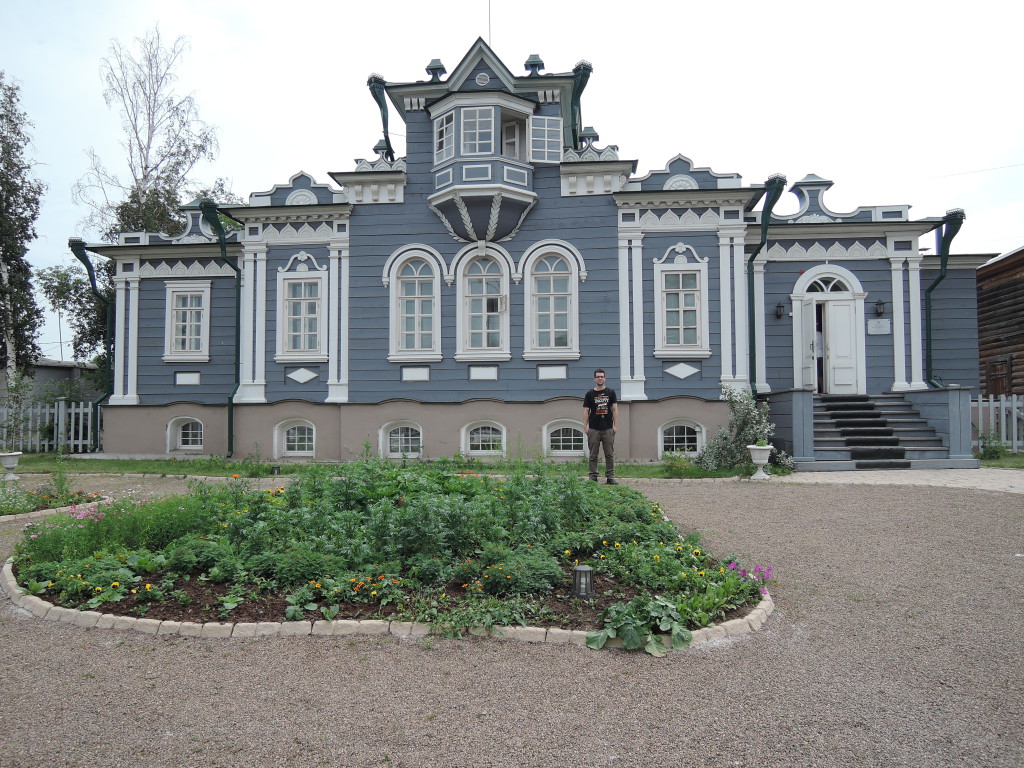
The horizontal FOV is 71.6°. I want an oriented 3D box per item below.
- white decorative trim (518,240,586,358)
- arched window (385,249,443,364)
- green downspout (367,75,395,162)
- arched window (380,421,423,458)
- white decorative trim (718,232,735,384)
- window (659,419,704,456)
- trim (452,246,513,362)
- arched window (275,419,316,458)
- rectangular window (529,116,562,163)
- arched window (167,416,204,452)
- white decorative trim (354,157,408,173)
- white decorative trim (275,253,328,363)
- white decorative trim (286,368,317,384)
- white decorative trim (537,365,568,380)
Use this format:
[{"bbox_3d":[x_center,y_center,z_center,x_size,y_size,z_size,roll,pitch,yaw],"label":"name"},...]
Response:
[{"bbox_3d":[0.935,-1.906,16.355,1.508,2.759,0.220,-1,-3,6],"label":"white decorative trim"},{"bbox_3d":[-2.220,-1.805,16.313,1.342,2.638,0.200,-1,-3,5],"label":"arched window"},{"bbox_3d":[-3.113,-6.267,16.843,0.513,1.987,0.650,-1,-3,6],"label":"green downspout"},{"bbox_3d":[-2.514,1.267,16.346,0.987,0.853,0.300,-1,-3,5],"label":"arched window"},{"bbox_3d":[4.686,-1.654,15.505,0.342,3.334,0.120,-1,-3,5],"label":"white decorative trim"},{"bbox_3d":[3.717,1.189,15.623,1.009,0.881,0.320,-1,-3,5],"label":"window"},{"bbox_3d":[-0.685,-1.898,16.539,1.425,2.778,0.200,-1,-3,6],"label":"trim"},{"bbox_3d":[-4.841,1.228,16.064,0.982,0.894,0.320,0,-2,5],"label":"arched window"},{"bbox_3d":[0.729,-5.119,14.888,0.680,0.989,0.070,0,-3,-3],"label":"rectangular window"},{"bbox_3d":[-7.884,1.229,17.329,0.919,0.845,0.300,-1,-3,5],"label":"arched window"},{"bbox_3d":[-2.987,-5.040,16.372,1.254,0.373,0.120,0,-2,5],"label":"white decorative trim"},{"bbox_3d":[-4.457,-1.630,15.150,1.172,2.359,0.160,0,-3,5],"label":"white decorative trim"},{"bbox_3d":[-4.791,-0.180,16.266,0.763,0.360,0.060,-1,-3,5],"label":"white decorative trim"},{"bbox_3d":[0.924,-0.248,16.006,0.698,0.339,0.060,-1,-3,5],"label":"white decorative trim"}]

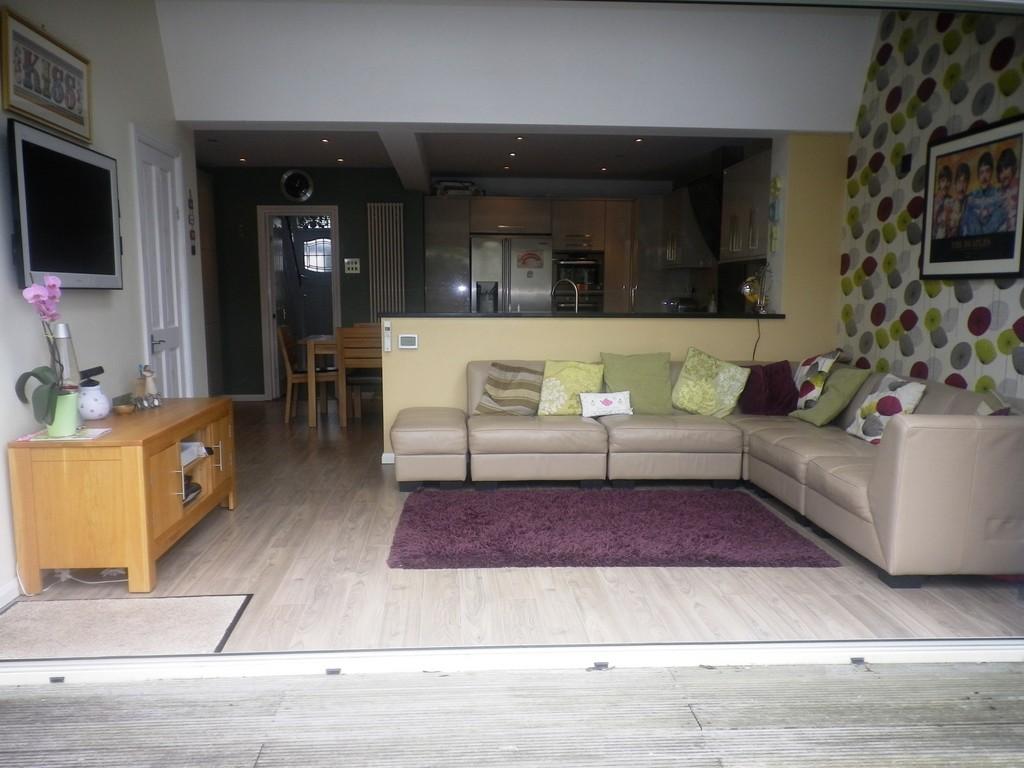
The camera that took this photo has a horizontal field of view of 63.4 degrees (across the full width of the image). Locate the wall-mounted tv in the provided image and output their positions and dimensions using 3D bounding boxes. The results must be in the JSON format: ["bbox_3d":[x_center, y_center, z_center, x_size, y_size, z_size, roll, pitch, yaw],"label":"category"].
[{"bbox_3d":[-1.938,-0.731,3.619,0.070,0.630,1.000,0,7,-4],"label":"wall-mounted tv"}]

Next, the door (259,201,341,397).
[{"bbox_3d":[-2.274,-0.862,8.941,0.840,2.060,0.120,0,7,-4],"label":"door"}]

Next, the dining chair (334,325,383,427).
[{"bbox_3d":[-1.301,-0.085,7.469,0.450,0.870,0.580,0,7,-4],"label":"dining chair"}]

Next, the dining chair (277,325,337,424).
[{"bbox_3d":[-1.819,-0.113,7.550,0.535,0.875,0.440,0,6,-4],"label":"dining chair"}]

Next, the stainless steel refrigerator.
[{"bbox_3d":[-0.028,-0.787,9.567,0.910,1.770,0.720,0,7,-4],"label":"stainless steel refrigerator"}]

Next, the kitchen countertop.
[{"bbox_3d":[0.488,-0.476,5.770,2.780,0.034,0.340,0,6,-4],"label":"kitchen countertop"}]

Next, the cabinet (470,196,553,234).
[{"bbox_3d":[-0.024,-1.883,9.394,0.905,0.400,0.580,0,6,-4],"label":"cabinet"}]

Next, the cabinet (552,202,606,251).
[{"bbox_3d":[0.723,-1.795,9.490,0.590,0.550,0.560,0,7,-4],"label":"cabinet"}]

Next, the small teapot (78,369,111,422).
[{"bbox_3d":[-1.882,0.037,3.730,0.160,0.232,0.155,0,6,-4],"label":"small teapot"}]

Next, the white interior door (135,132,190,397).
[{"bbox_3d":[-2.065,-0.391,4.907,0.060,2.010,0.720,0,6,-4],"label":"white interior door"}]

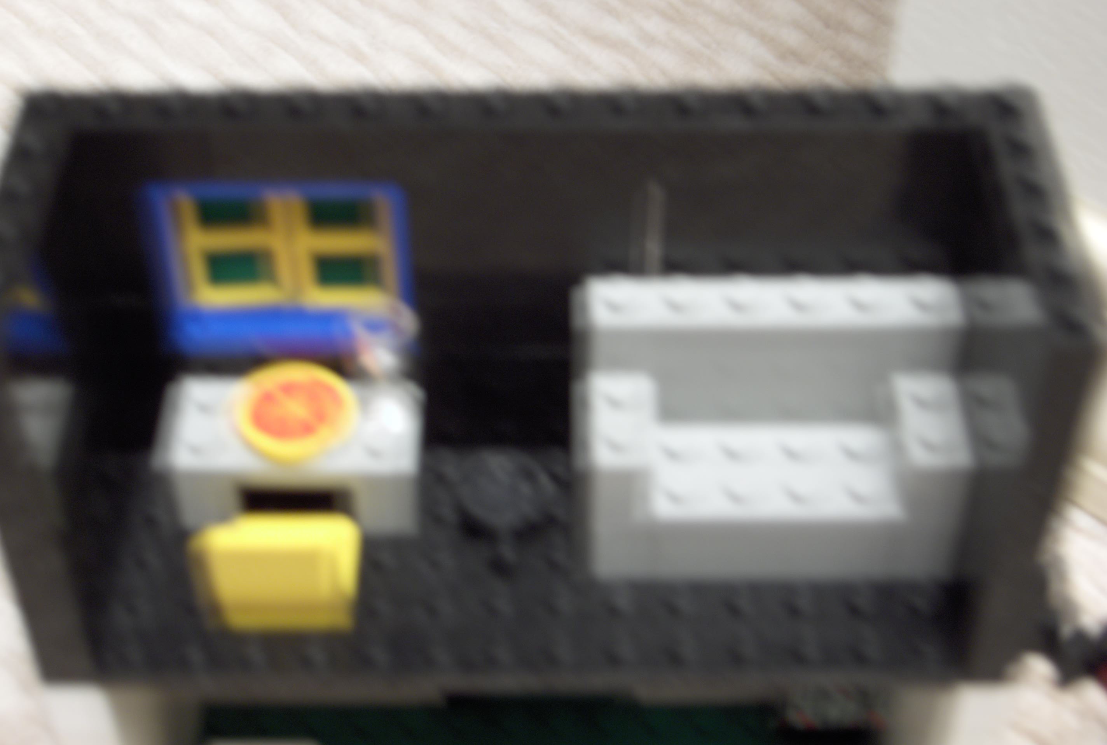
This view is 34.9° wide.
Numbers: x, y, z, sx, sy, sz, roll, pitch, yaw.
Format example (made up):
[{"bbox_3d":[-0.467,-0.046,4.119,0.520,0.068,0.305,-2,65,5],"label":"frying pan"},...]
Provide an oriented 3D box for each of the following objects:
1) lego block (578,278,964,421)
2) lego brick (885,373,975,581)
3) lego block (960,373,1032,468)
[{"bbox_3d":[0.029,-0.003,0.235,0.048,0.021,0.008,0,44,2],"label":"lego block"},{"bbox_3d":[0.049,0.013,0.234,0.008,0.024,0.016,0,44,2],"label":"lego brick"},{"bbox_3d":[0.057,0.009,0.229,0.008,0.011,0.016,0,44,2],"label":"lego block"}]

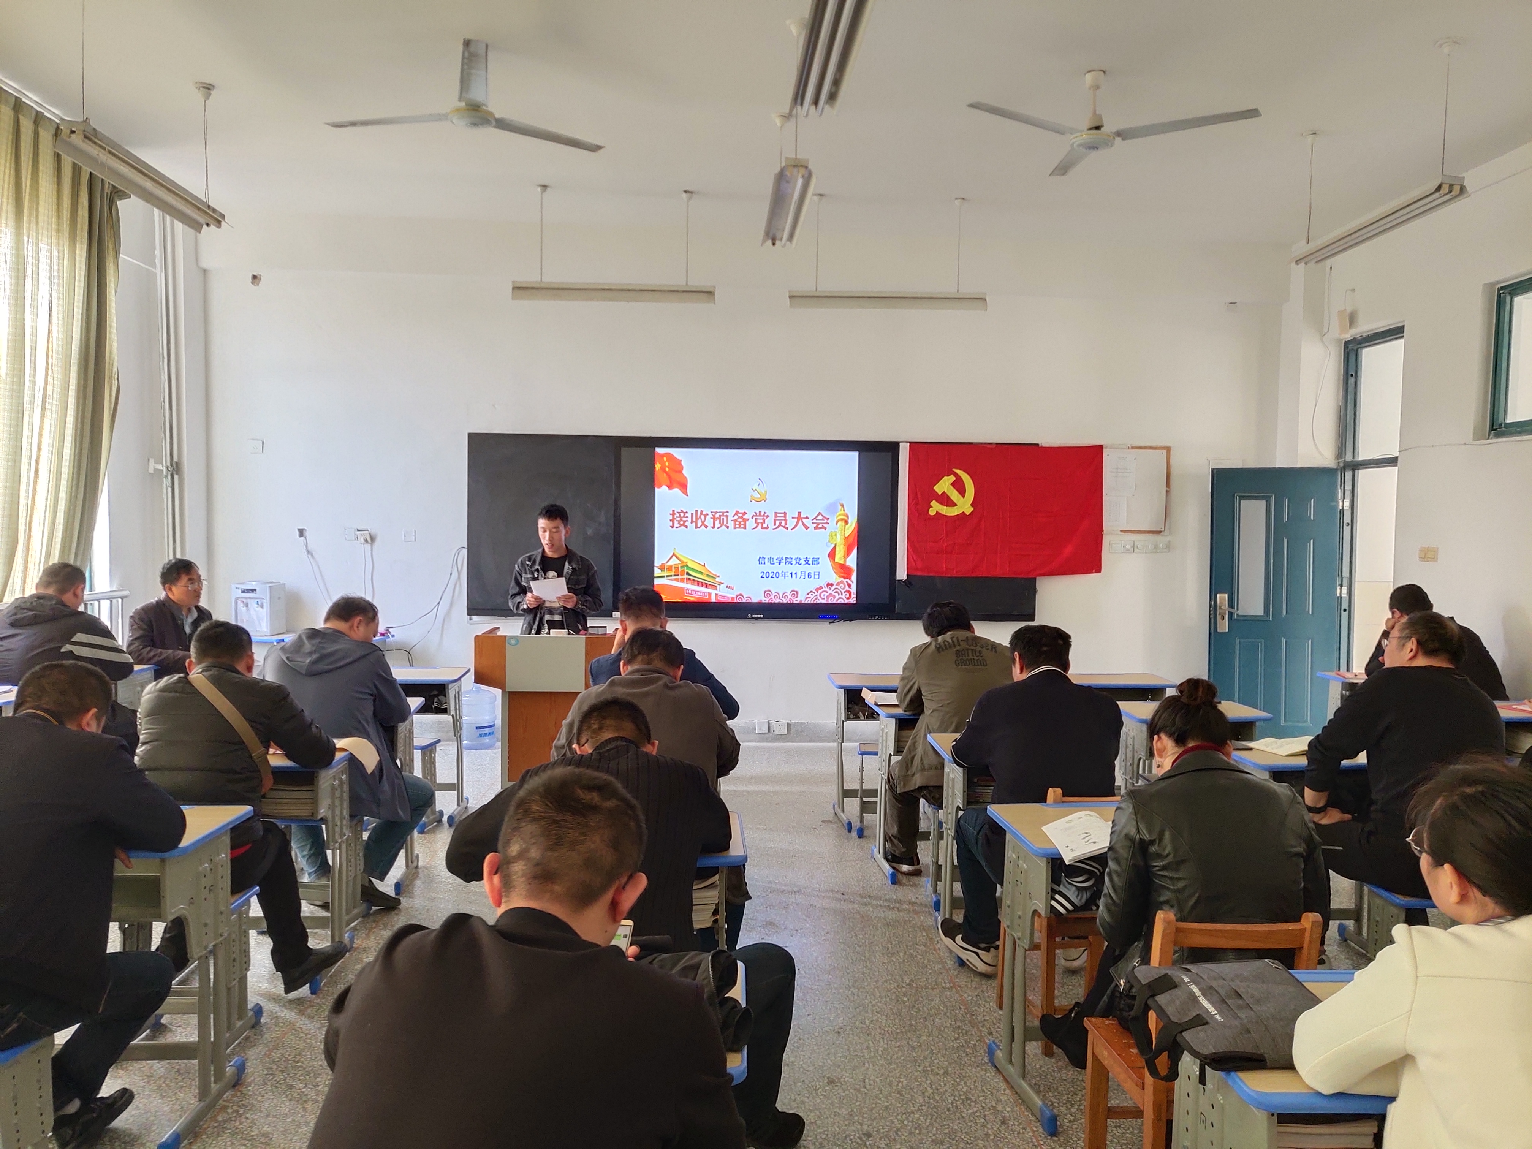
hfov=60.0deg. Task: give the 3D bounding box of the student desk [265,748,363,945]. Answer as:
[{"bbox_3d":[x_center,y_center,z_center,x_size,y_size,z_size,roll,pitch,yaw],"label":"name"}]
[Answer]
[{"bbox_3d":[-1.795,1.019,4.692,0.600,0.760,0.500,0,2,-3],"label":"student desk"}]

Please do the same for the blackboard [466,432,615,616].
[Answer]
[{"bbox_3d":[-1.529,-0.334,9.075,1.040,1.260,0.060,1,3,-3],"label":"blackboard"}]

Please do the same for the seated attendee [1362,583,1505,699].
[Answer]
[{"bbox_3d":[3.503,0.690,7.017,0.600,1.290,0.720,-1,3,-23],"label":"seated attendee"}]

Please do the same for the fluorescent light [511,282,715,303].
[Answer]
[{"bbox_3d":[-0.909,-1.689,7.964,1.230,0.125,0.150,1,3,-3],"label":"fluorescent light"}]

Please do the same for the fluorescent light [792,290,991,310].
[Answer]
[{"bbox_3d":[0.772,-1.728,8.395,1.260,0.110,0.160,0,2,-3],"label":"fluorescent light"}]

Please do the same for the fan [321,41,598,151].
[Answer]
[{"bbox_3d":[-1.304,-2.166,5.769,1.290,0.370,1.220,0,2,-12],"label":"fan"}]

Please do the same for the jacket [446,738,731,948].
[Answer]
[{"bbox_3d":[-0.373,0.611,2.873,0.630,0.540,0.460,1,1,-3],"label":"jacket"}]

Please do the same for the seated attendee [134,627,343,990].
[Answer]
[{"bbox_3d":[-1.681,0.785,4.288,0.520,1.260,0.950,0,2,-3],"label":"seated attendee"}]

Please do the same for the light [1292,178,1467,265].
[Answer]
[{"bbox_3d":[2.968,-1.721,6.464,0.180,0.100,1.380,1,1,-3],"label":"light"}]

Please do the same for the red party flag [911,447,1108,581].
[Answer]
[{"bbox_3d":[1.651,-0.440,9.150,1.390,0.930,0.040,1,1,-3],"label":"red party flag"}]

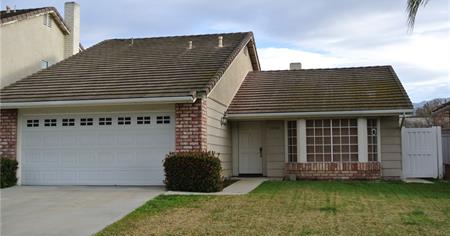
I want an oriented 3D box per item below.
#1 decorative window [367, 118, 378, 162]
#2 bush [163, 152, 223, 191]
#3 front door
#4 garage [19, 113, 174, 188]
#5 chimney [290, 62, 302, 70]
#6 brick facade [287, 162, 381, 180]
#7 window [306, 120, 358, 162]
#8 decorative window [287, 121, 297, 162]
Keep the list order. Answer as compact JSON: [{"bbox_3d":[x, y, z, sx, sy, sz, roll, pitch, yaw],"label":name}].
[{"bbox_3d":[5.278,0.822,18.771,0.396,1.532,0.100,-1,-4,11],"label":"decorative window"},{"bbox_3d":[-0.859,1.443,14.200,1.470,1.040,1.250,-1,-4,11],"label":"bush"},{"bbox_3d":[0.973,1.107,19.753,0.891,2.025,0.080,-1,-4,11],"label":"front door"},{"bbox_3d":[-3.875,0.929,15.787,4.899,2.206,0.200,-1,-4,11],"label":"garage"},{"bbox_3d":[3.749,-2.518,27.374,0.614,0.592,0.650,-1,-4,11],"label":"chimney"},{"bbox_3d":[3.847,1.899,18.850,3.390,0.603,0.250,-1,-4,11],"label":"brick facade"},{"bbox_3d":[3.891,0.834,19.047,1.843,1.555,0.100,-1,-4,11],"label":"window"},{"bbox_3d":[2.470,0.864,19.329,0.402,1.541,0.100,-1,-4,11],"label":"decorative window"}]

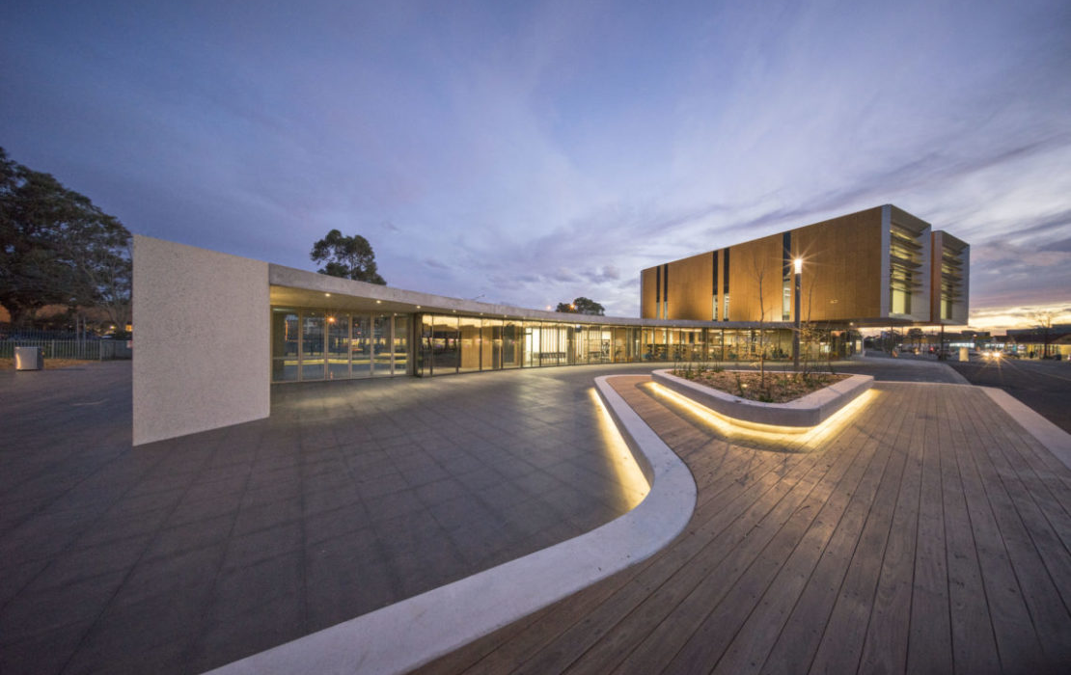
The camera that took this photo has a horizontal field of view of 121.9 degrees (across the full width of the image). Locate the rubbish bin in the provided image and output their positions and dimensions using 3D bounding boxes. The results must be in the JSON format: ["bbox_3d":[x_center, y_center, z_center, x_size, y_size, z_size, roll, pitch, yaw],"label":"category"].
[{"bbox_3d":[-28.949,1.235,17.000,0.660,1.330,0.650,1,-1,-44],"label":"rubbish bin"}]

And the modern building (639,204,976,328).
[{"bbox_3d":[34.233,-6.146,41.986,24.059,9.457,27.146,0,-1,-26],"label":"modern building"}]

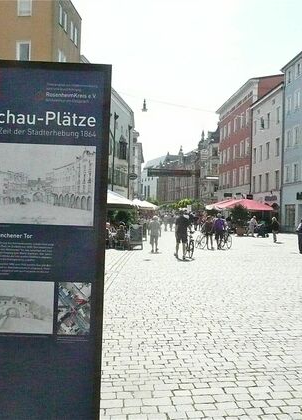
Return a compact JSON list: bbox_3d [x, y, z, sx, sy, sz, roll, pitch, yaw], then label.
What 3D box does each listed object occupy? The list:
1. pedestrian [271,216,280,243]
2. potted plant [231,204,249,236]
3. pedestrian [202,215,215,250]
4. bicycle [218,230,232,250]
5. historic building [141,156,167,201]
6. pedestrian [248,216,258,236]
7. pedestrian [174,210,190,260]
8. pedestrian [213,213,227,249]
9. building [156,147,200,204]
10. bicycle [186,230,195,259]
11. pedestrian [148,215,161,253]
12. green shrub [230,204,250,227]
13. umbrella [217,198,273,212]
[{"bbox_3d":[8.025,1.273,29.200,0.480,1.650,0.520,2,-1,-30],"label":"pedestrian"},{"bbox_3d":[7.171,0.846,36.500,1.550,2.570,1.500,2,0,-5],"label":"potted plant"},{"bbox_3d":[2.830,1.117,22.100,0.600,1.660,0.420,2,0,-3],"label":"pedestrian"},{"bbox_3d":[3.710,1.406,22.500,0.580,1.050,1.750,2,-1,-12],"label":"bicycle"},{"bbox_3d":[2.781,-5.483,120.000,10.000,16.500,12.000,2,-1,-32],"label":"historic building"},{"bbox_3d":[8.202,1.337,36.500,0.600,1.660,0.500,1,-1,3],"label":"pedestrian"},{"bbox_3d":[1.142,0.902,16.800,0.580,1.830,0.500,1,-1,0],"label":"pedestrian"},{"bbox_3d":[3.351,1.044,22.000,0.620,1.760,0.420,2,0,-3],"label":"pedestrian"},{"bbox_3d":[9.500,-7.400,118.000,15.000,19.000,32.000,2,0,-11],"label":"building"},{"bbox_3d":[1.510,1.297,17.400,0.580,1.070,1.750,1,-1,-5],"label":"bicycle"},{"bbox_3d":[0.206,1.124,20.700,0.620,1.690,0.420,2,0,-2],"label":"pedestrian"},{"bbox_3d":[7.228,0.449,37.000,1.650,1.800,1.600,1,-1,0],"label":"green shrub"},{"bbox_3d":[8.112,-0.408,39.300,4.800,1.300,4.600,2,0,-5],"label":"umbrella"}]

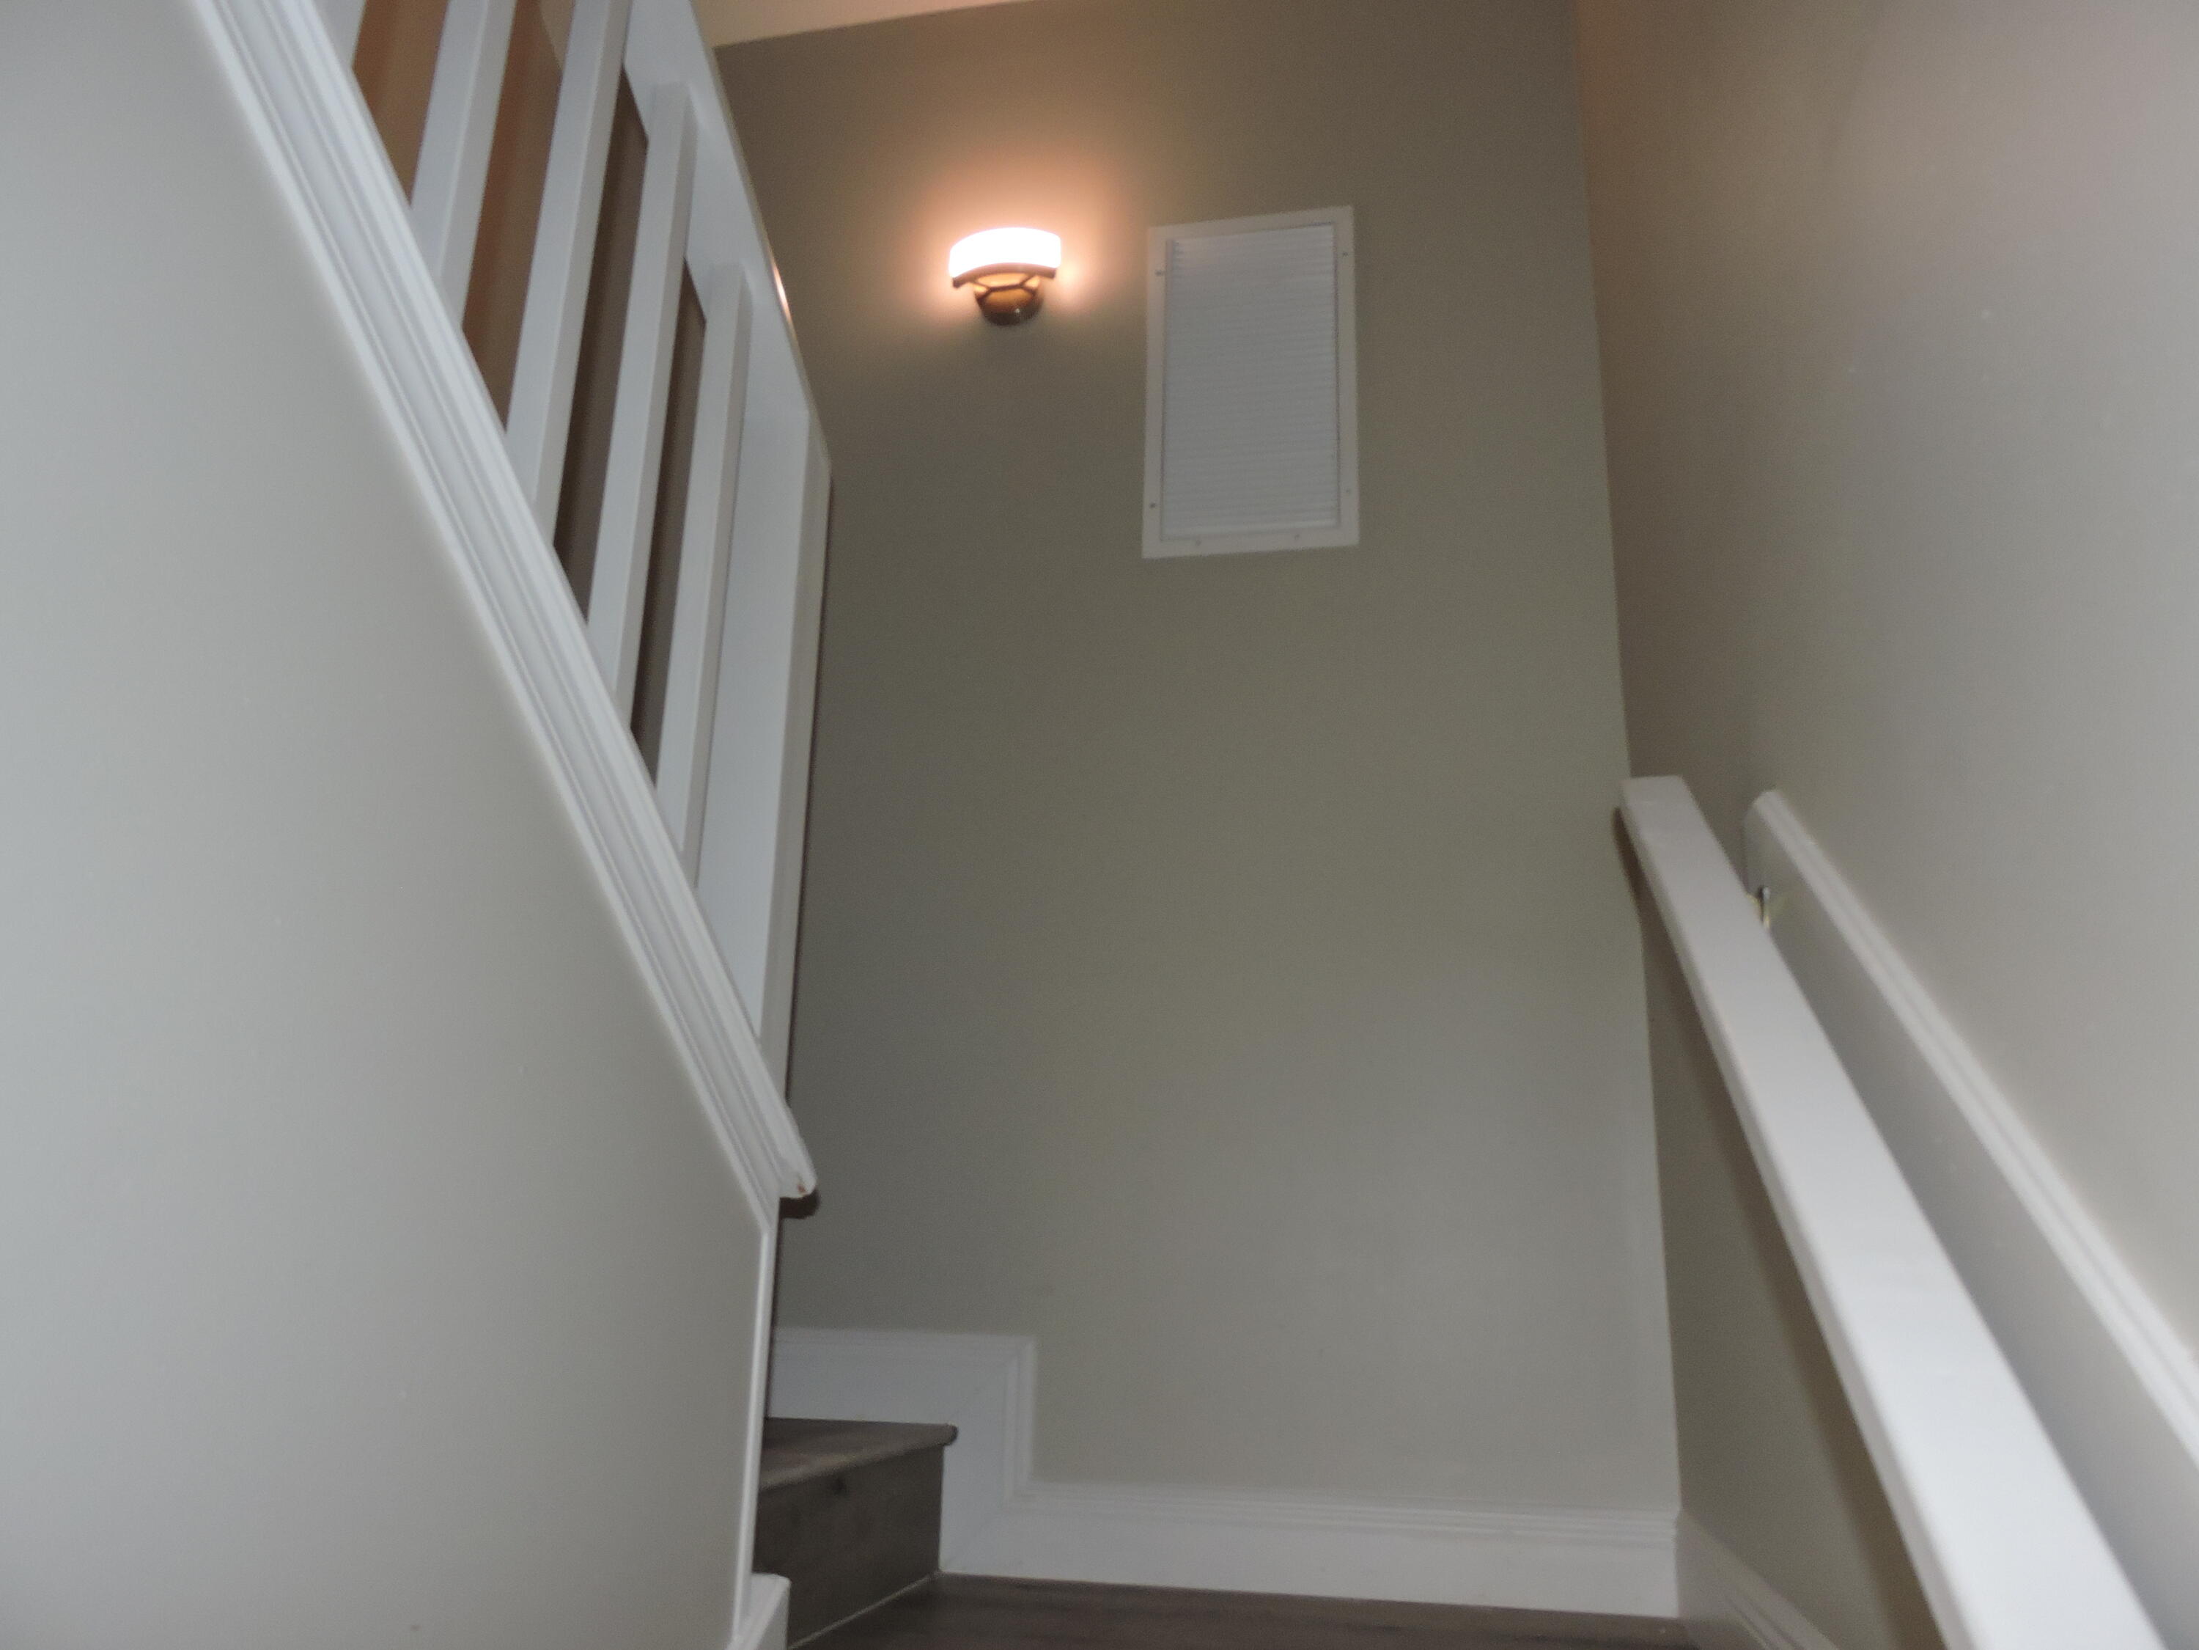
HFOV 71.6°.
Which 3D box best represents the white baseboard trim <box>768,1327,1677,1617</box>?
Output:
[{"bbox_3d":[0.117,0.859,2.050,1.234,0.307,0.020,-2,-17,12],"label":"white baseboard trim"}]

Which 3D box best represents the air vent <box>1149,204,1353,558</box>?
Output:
[{"bbox_3d":[0.249,-0.737,2.521,0.347,0.633,0.020,-2,-17,12],"label":"air vent"}]

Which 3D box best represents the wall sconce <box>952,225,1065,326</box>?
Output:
[{"bbox_3d":[-0.153,-0.938,2.629,0.195,0.123,0.100,-2,-17,12],"label":"wall sconce"}]

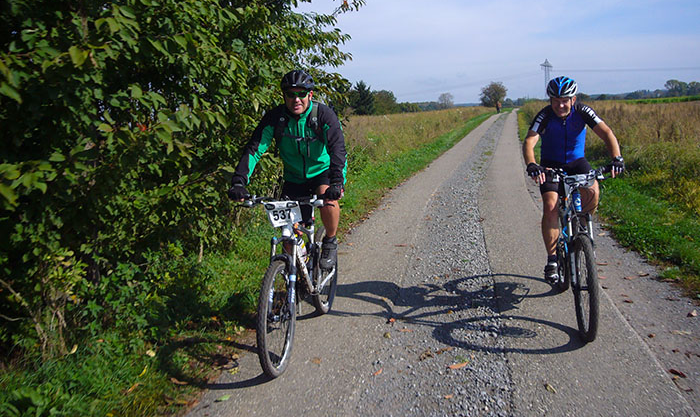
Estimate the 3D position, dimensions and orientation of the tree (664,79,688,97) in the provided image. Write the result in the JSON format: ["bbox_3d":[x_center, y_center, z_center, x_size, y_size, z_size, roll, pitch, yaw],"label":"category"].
[{"bbox_3d":[161.462,-59.219,280.000,11.500,9.600,11.500,4,12,29],"label":"tree"}]

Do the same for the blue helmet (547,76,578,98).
[{"bbox_3d":[1.428,-0.814,3.813,0.205,0.165,0.280,1,17,15],"label":"blue helmet"}]

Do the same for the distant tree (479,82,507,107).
[{"bbox_3d":[23.154,-18.280,92.000,4.700,5.000,4.700,1,10,14],"label":"distant tree"}]

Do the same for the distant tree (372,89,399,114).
[{"bbox_3d":[6.040,-17.701,95.000,4.800,4.500,4.800,-1,10,4],"label":"distant tree"}]

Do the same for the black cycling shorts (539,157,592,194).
[{"bbox_3d":[1.560,-0.237,4.119,0.390,0.300,0.420,0,10,12],"label":"black cycling shorts"}]

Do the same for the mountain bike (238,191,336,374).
[{"bbox_3d":[-0.301,0.356,3.615,0.630,1.050,1.680,1,10,13],"label":"mountain bike"}]

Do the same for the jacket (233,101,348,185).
[{"bbox_3d":[-0.352,-0.405,3.559,0.640,0.540,0.580,1,10,13],"label":"jacket"}]

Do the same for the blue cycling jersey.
[{"bbox_3d":[1.520,-0.512,4.015,0.500,0.480,0.420,0,10,12],"label":"blue cycling jersey"}]

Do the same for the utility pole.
[{"bbox_3d":[104.592,-67.821,300.000,6.200,23.000,4.000,2,11,19],"label":"utility pole"}]

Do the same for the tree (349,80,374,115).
[{"bbox_3d":[1.930,-18.456,95.000,4.800,6.000,4.800,-1,10,1],"label":"tree"}]

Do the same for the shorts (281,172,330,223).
[{"bbox_3d":[-0.271,-0.096,3.722,0.370,0.320,0.430,1,10,13],"label":"shorts"}]

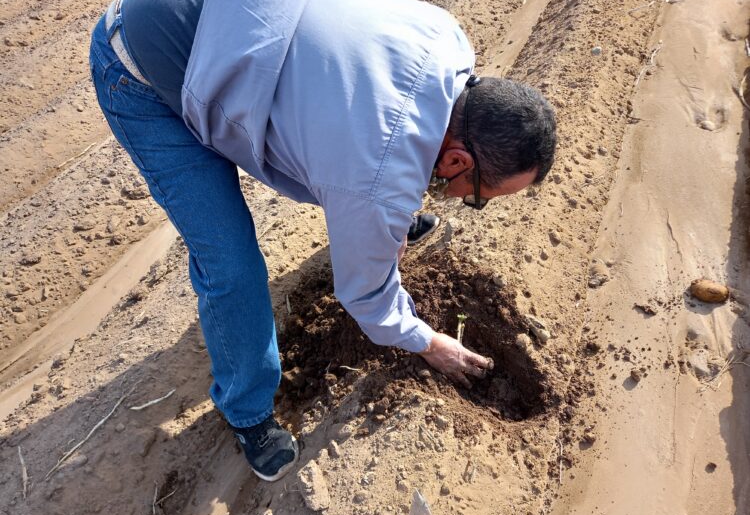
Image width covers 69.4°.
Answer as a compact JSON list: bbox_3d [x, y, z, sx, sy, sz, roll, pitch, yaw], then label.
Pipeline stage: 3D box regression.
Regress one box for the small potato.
[{"bbox_3d":[0.898,0.090,1.454,0.092,0.056,0.060,15,49,21],"label":"small potato"}]

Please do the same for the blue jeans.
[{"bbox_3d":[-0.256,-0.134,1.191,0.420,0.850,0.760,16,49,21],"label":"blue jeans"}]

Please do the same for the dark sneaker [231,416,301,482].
[{"bbox_3d":[-0.282,0.373,1.284,0.110,0.110,0.290,-21,47,-13],"label":"dark sneaker"}]

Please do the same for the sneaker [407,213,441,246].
[{"bbox_3d":[0.072,-0.085,1.689,0.290,0.110,0.110,-22,47,-6],"label":"sneaker"}]

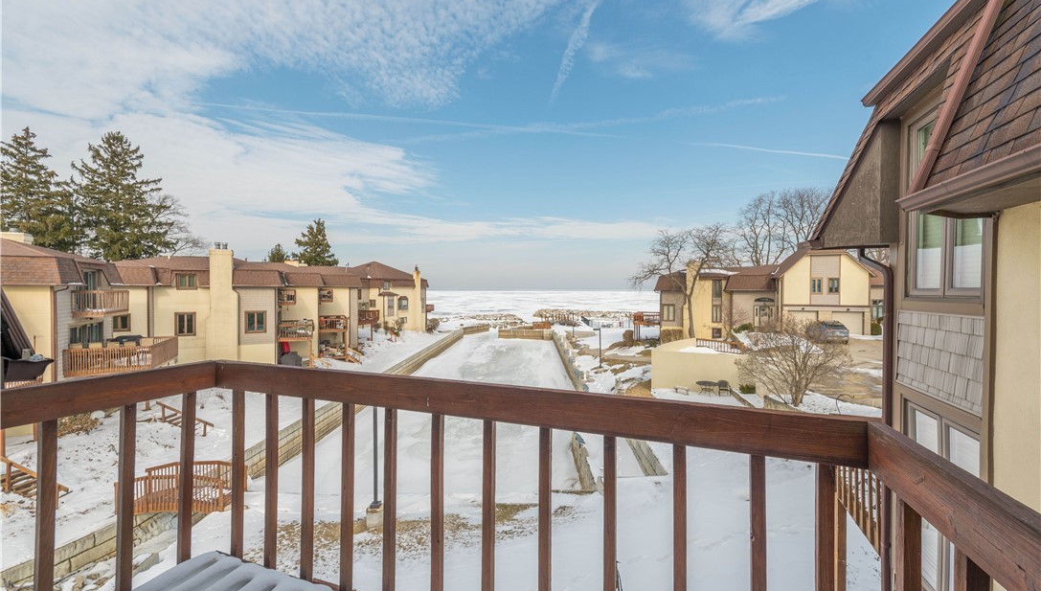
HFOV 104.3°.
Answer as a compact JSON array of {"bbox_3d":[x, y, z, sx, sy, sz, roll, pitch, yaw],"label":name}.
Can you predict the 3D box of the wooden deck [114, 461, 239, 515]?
[{"bbox_3d":[-10.850,6.128,13.032,3.300,1.200,1.350,0,1,-3],"label":"wooden deck"}]

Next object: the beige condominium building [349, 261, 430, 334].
[{"bbox_3d":[-19.800,0.458,56.011,11.500,10.200,12.000,0,1,20],"label":"beige condominium building"}]

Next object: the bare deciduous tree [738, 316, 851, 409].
[{"bbox_3d":[12.750,2.975,18.841,5.300,4.250,4.800,0,1,0],"label":"bare deciduous tree"}]

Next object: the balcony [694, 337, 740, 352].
[{"bbox_3d":[15.600,4.013,32.256,3.900,1.080,1.000,0,1,19],"label":"balcony"}]

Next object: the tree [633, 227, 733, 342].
[{"bbox_3d":[14.500,-0.931,36.291,9.200,10.900,8.000,0,1,0],"label":"tree"}]

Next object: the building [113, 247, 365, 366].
[{"bbox_3d":[-21.600,1.190,32.819,10.000,8.750,21.000,0,1,6],"label":"building"}]

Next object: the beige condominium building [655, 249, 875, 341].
[{"bbox_3d":[23.900,-0.065,42.603,18.800,8.800,10.400,0,1,19],"label":"beige condominium building"}]

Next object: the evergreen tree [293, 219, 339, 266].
[{"bbox_3d":[-32.500,-4.298,63.949,8.000,15.900,8.000,0,1,0],"label":"evergreen tree"}]

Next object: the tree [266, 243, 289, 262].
[{"bbox_3d":[-44.500,-3.081,73.966,6.000,13.200,6.000,0,1,0],"label":"tree"}]

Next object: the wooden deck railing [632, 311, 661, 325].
[{"bbox_3d":[14.100,2.503,45.037,3.500,1.300,2.500,0,1,19],"label":"wooden deck railing"}]

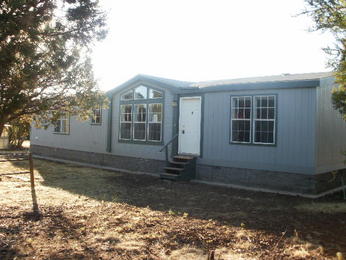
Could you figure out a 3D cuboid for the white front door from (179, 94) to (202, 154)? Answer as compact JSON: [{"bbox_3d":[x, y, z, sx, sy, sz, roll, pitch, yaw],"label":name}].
[{"bbox_3d":[0.593,-0.142,12.656,0.930,2.040,0.070,2,1,39],"label":"white front door"}]

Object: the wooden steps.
[{"bbox_3d":[0.219,1.300,12.307,0.770,0.800,1.000,2,1,39],"label":"wooden steps"}]

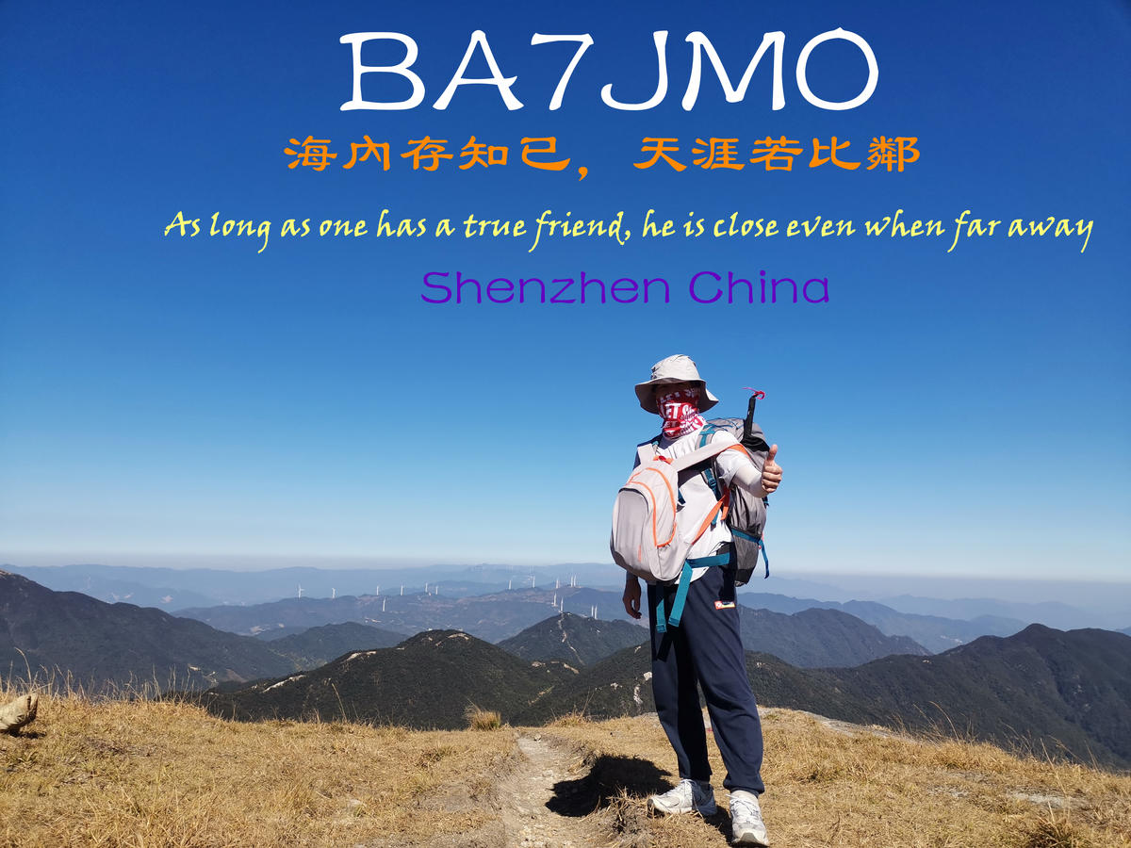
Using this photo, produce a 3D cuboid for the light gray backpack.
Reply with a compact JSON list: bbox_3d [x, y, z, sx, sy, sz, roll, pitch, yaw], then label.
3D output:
[{"bbox_3d":[0.372,0.327,3.088,0.300,0.510,0.340,9,-12,-39],"label":"light gray backpack"}]

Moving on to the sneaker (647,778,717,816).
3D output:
[{"bbox_3d":[0.440,1.400,3.183,0.275,0.125,0.105,4,-9,-18],"label":"sneaker"}]

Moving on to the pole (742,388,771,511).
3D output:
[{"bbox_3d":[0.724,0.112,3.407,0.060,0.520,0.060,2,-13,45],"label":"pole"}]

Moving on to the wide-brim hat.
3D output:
[{"bbox_3d":[0.429,-0.154,3.275,0.330,0.175,0.340,1,-9,0],"label":"wide-brim hat"}]

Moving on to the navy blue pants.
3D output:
[{"bbox_3d":[0.514,0.895,3.182,0.420,0.890,0.300,-6,-12,39],"label":"navy blue pants"}]

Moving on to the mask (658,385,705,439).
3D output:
[{"bbox_3d":[0.439,-0.045,3.258,0.165,0.190,0.190,-3,-10,25],"label":"mask"}]

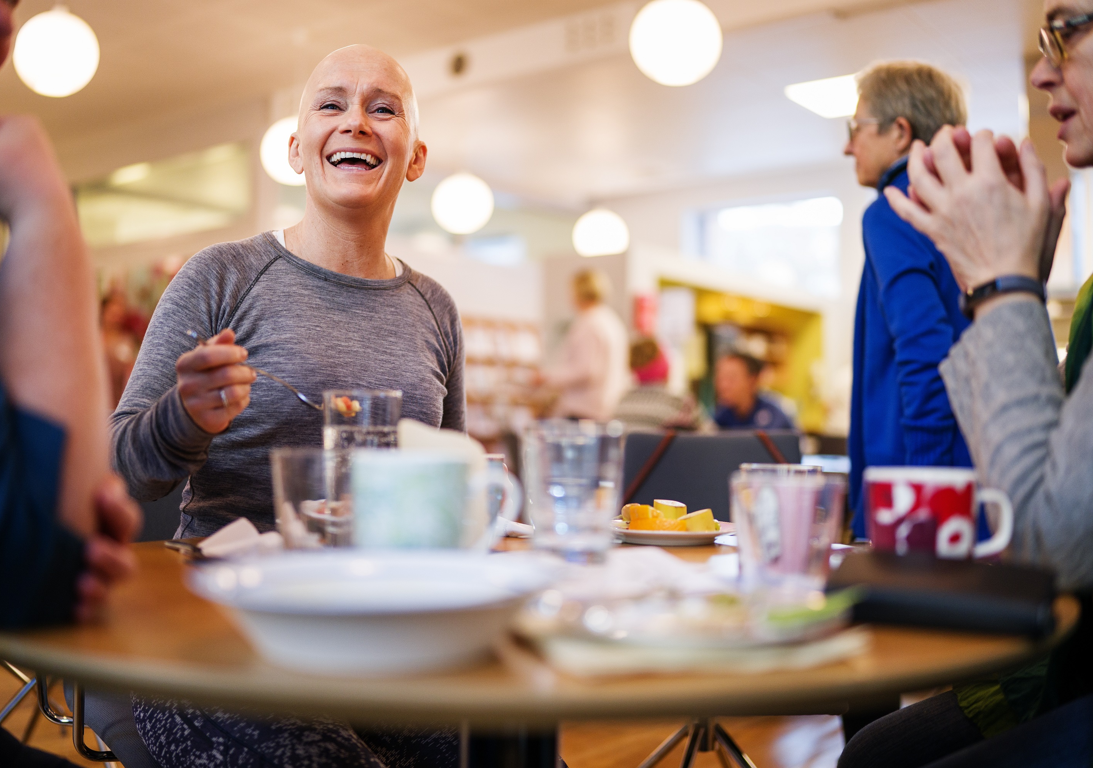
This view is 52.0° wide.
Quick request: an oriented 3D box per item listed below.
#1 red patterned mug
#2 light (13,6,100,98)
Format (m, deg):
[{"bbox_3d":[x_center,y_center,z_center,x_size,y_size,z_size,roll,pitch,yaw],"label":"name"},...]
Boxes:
[{"bbox_3d":[0.314,0.116,0.897,0.111,0.091,0.083,0,-2,18],"label":"red patterned mug"},{"bbox_3d":[-2.257,-1.530,5.158,0.340,0.350,0.340,0,-2,0],"label":"light"}]

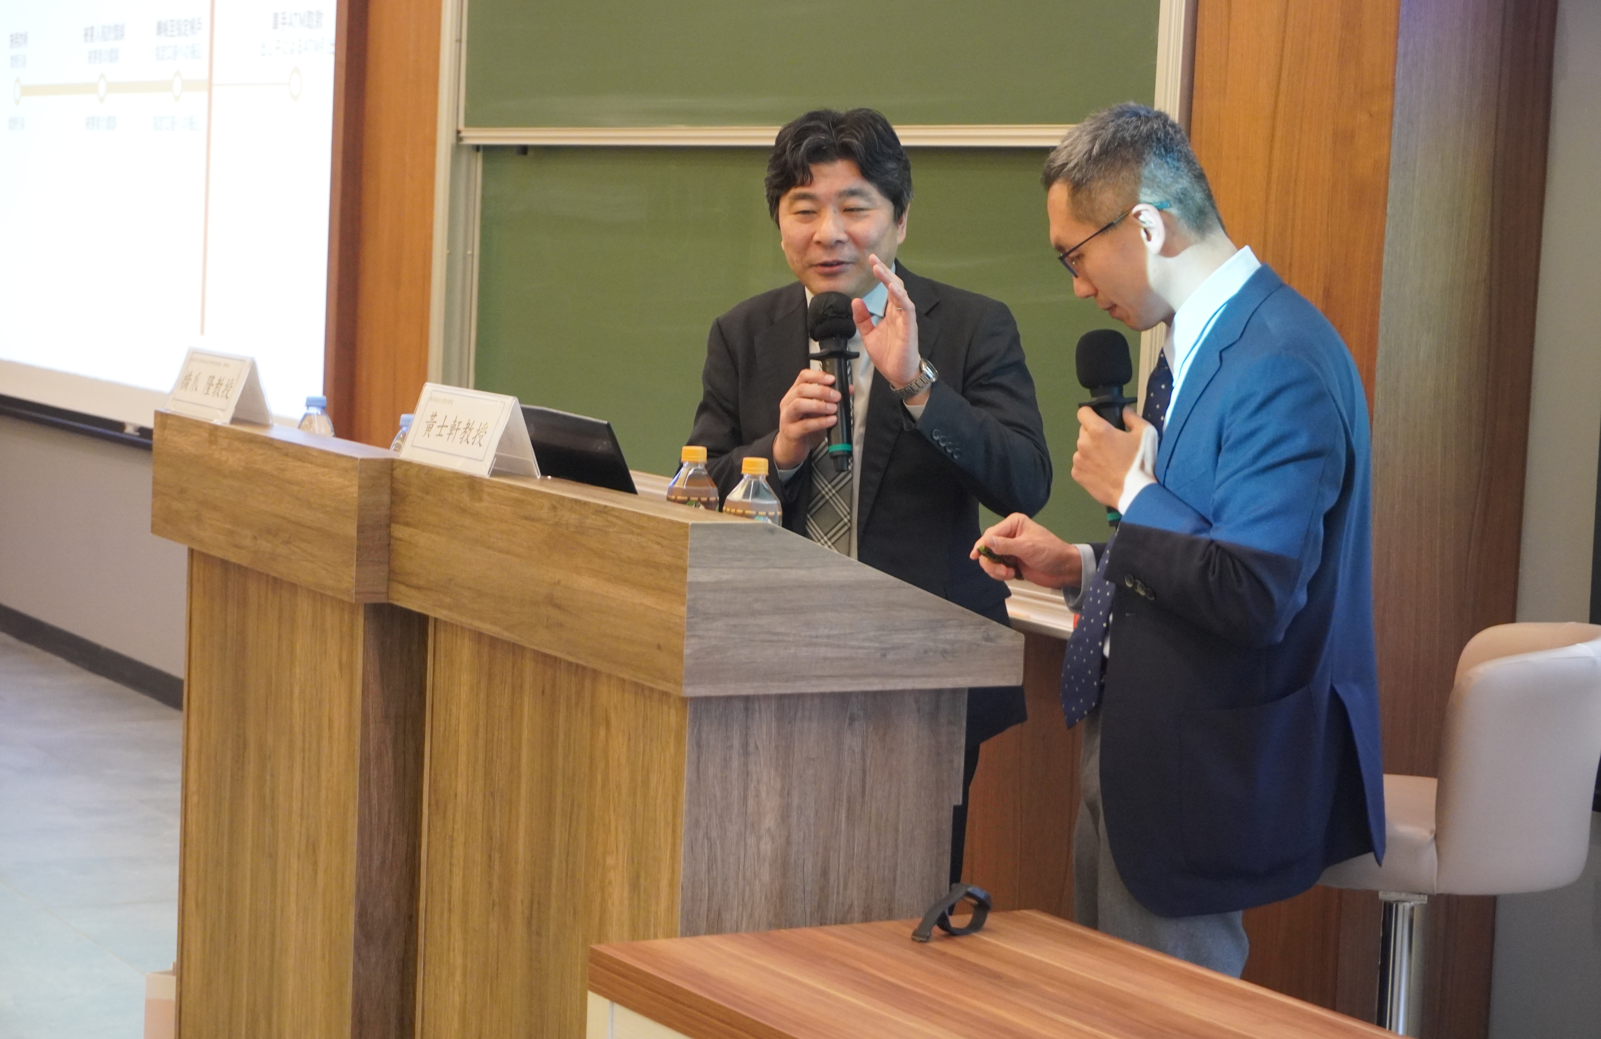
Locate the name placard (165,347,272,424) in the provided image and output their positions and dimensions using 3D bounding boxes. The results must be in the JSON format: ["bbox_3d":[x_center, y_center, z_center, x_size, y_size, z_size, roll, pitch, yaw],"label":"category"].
[{"bbox_3d":[-0.925,-0.213,5.305,0.073,0.105,0.292,0,6,-30],"label":"name placard"}]

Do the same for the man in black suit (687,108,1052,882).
[{"bbox_3d":[0.078,0.315,4.553,0.490,1.740,0.380,5,6,21],"label":"man in black suit"}]

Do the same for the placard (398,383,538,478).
[{"bbox_3d":[-0.452,-0.123,4.551,0.073,0.105,0.292,0,6,-30],"label":"placard"}]

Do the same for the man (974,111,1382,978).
[{"bbox_3d":[0.416,0.403,3.830,0.480,1.740,0.520,2,5,-1],"label":"man"}]

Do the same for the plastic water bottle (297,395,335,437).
[{"bbox_3d":[-0.750,-0.091,5.139,0.064,0.200,0.064,0,6,-29],"label":"plastic water bottle"}]

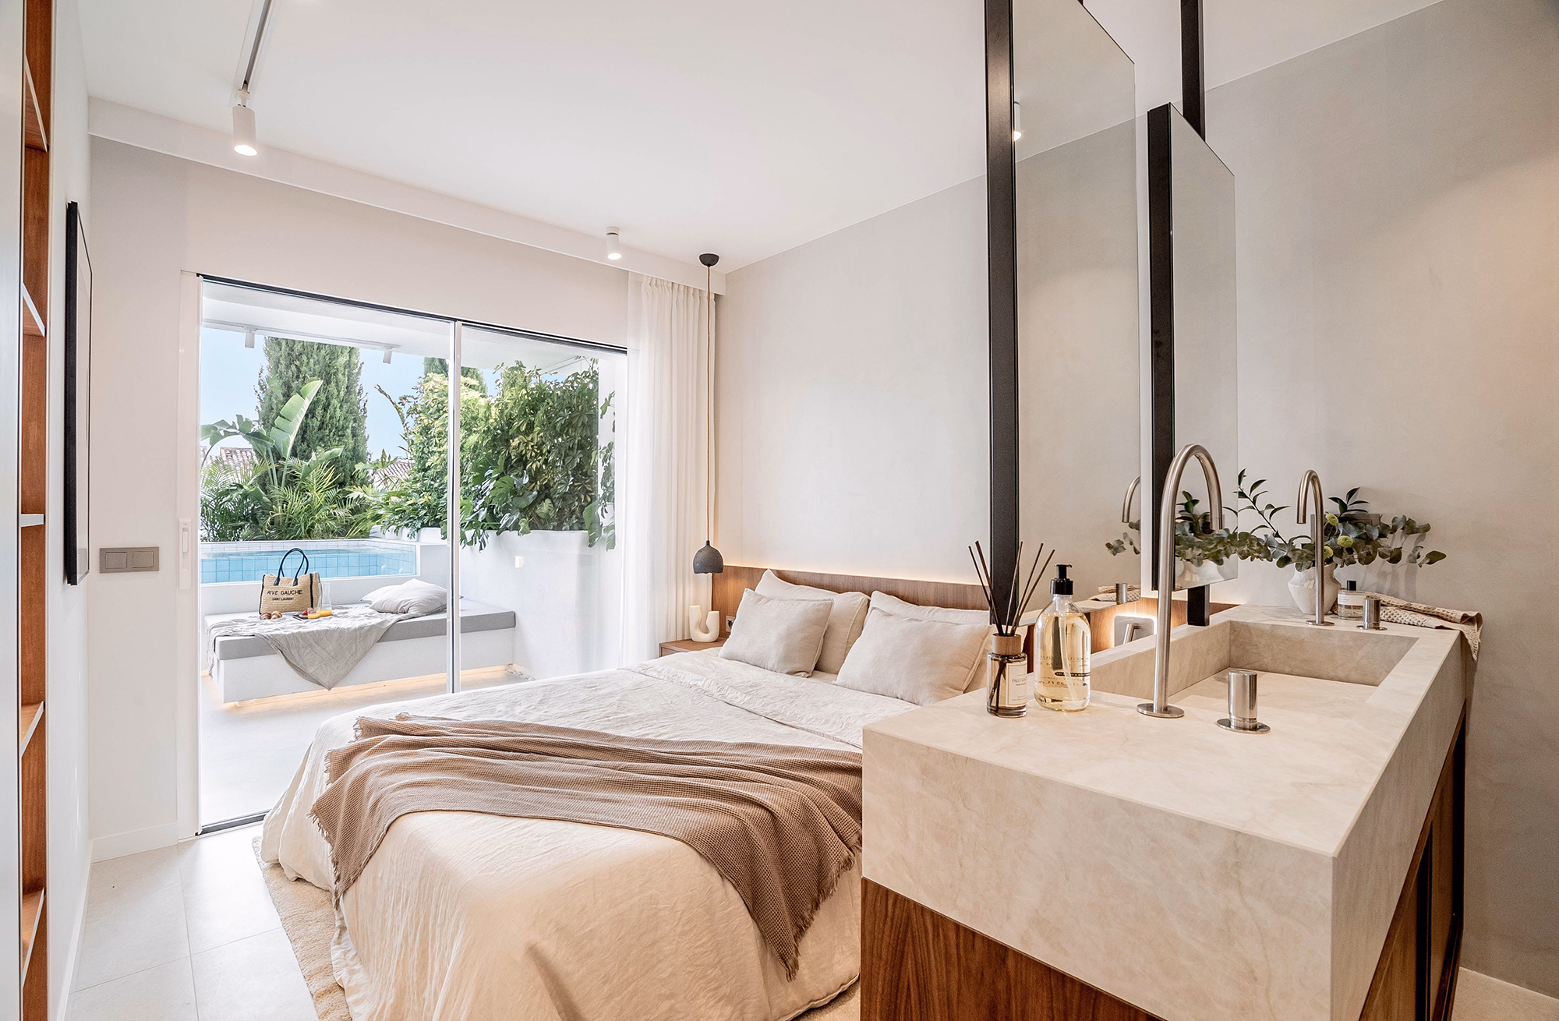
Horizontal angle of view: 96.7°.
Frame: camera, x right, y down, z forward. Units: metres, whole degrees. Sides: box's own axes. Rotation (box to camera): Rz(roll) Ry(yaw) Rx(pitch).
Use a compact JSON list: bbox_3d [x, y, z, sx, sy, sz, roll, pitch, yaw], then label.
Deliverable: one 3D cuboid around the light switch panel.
[{"bbox_3d":[-2.236,0.172,2.387,0.150,0.083,0.012,0,0,-41],"label":"light switch panel"}]

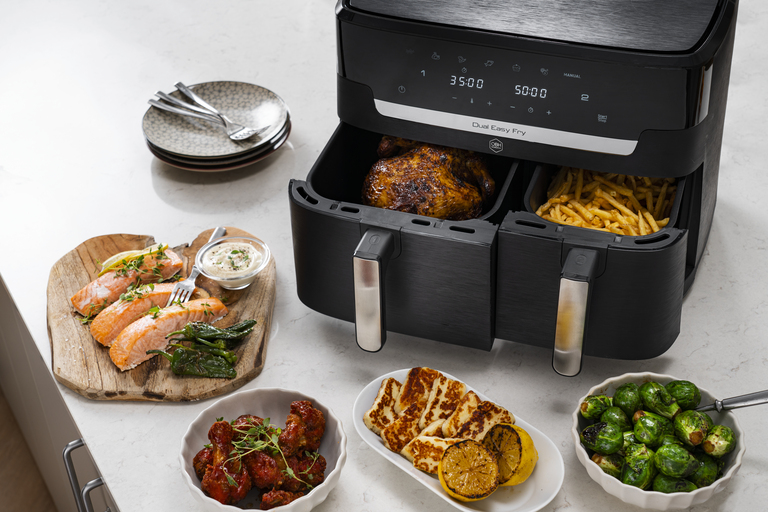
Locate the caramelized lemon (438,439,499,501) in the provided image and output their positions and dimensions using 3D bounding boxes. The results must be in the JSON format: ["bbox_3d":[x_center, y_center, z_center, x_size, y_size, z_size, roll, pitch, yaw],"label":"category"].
[{"bbox_3d":[0.072,0.190,1.004,0.054,0.034,0.054,3,68,-7],"label":"caramelized lemon"}]

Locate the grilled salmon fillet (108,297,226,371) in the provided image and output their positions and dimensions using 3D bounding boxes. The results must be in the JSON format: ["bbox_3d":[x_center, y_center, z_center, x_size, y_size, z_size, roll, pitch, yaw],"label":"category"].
[{"bbox_3d":[-0.224,0.069,1.165,0.133,0.027,0.037,-29,46,-32],"label":"grilled salmon fillet"}]

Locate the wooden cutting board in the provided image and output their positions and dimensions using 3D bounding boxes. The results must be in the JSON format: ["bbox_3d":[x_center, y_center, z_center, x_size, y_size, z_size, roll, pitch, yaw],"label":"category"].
[{"bbox_3d":[-0.236,0.059,1.214,0.247,0.017,0.270,-3,38,-3],"label":"wooden cutting board"}]

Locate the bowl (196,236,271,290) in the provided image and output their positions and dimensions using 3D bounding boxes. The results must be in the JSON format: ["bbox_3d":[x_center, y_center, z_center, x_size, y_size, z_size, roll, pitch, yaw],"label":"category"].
[{"bbox_3d":[-0.160,0.014,1.234,0.077,0.029,0.077,-1,37,0],"label":"bowl"}]

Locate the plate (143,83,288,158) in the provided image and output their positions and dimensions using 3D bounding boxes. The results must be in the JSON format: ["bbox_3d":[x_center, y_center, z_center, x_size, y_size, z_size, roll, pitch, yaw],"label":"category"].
[{"bbox_3d":[-0.213,-0.168,1.470,0.184,0.021,0.184,-1,37,0],"label":"plate"}]

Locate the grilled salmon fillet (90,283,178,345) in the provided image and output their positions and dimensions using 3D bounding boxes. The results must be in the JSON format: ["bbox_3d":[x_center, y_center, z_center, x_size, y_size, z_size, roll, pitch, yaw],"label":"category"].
[{"bbox_3d":[-0.251,0.052,1.188,0.119,0.027,0.037,-28,45,-30],"label":"grilled salmon fillet"}]

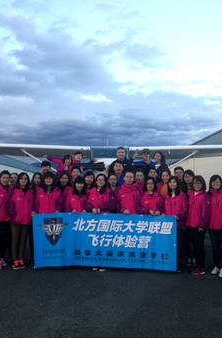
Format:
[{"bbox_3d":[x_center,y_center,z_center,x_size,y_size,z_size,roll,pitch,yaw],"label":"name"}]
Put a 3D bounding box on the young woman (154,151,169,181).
[{"bbox_3d":[1.030,0.450,7.500,0.540,1.630,0.380,0,-1,18],"label":"young woman"}]

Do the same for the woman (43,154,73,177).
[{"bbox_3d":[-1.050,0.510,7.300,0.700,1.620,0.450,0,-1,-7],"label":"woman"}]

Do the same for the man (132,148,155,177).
[{"bbox_3d":[0.750,0.410,7.900,0.620,1.740,0.420,0,-1,3],"label":"man"}]

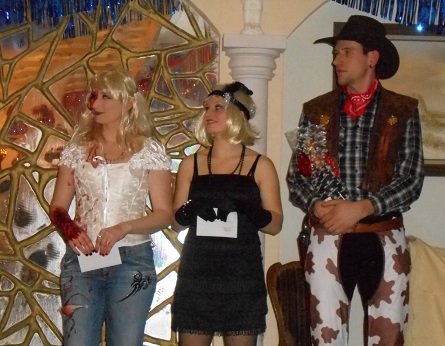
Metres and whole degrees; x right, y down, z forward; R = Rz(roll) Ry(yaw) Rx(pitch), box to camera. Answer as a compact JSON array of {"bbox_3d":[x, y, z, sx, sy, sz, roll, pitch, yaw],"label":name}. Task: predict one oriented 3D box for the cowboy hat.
[{"bbox_3d":[0.535,-0.493,3.770,0.360,0.180,0.310,21,-11,-30],"label":"cowboy hat"}]

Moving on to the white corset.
[{"bbox_3d":[-0.432,0.078,3.840,0.440,0.430,0.260,1,0,7],"label":"white corset"}]

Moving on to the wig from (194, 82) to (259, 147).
[{"bbox_3d":[0.016,-0.234,3.840,0.250,0.255,0.235,1,0,-42],"label":"wig"}]

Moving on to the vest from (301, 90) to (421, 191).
[{"bbox_3d":[0.542,-0.128,3.770,0.450,0.440,0.270,1,0,14],"label":"vest"}]

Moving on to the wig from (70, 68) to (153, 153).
[{"bbox_3d":[-0.444,-0.250,3.840,0.300,0.335,0.290,1,0,-42],"label":"wig"}]

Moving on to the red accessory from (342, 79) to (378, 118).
[{"bbox_3d":[0.538,-0.289,3.740,0.145,0.160,0.150,1,0,16],"label":"red accessory"}]

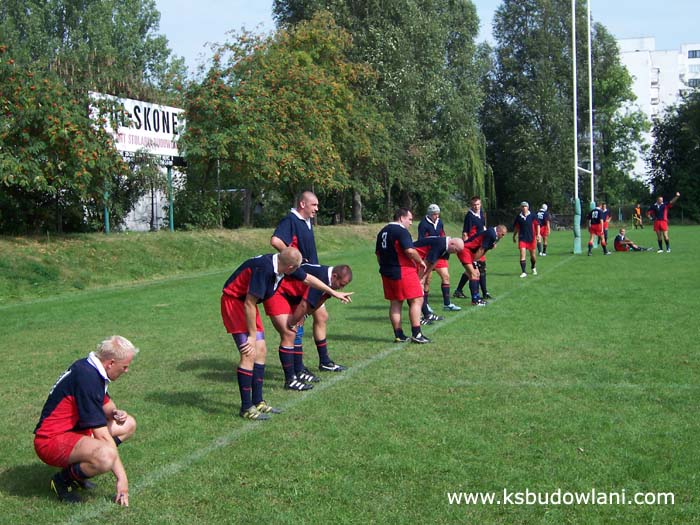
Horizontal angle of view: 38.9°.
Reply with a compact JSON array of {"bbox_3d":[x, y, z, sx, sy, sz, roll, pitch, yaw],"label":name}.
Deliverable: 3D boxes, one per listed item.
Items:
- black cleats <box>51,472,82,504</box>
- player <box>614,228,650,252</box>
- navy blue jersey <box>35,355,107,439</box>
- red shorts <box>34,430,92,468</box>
[{"bbox_3d":[-1.745,1.388,6.100,0.260,0.130,0.105,32,16,21],"label":"black cleats"},{"bbox_3d":[9.785,-0.759,34.200,1.250,0.800,0.550,-1,3,5],"label":"player"},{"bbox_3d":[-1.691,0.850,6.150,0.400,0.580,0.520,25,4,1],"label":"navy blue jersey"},{"bbox_3d":[-1.813,1.179,6.250,0.380,0.260,0.390,-2,3,3],"label":"red shorts"}]

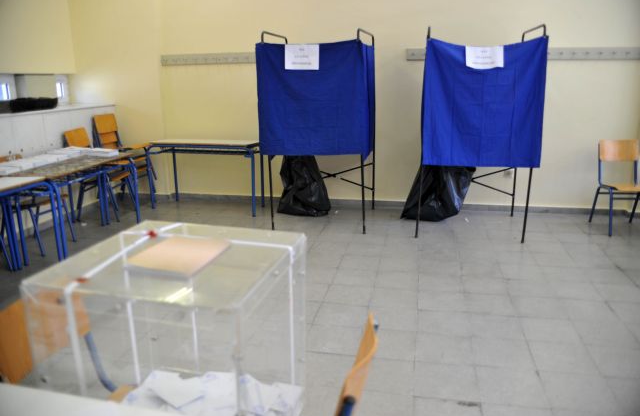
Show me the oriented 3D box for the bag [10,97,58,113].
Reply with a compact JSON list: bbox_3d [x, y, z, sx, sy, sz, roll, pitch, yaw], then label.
[{"bbox_3d":[-3.257,-1.195,5.699,0.260,0.150,0.580,2,15,12],"label":"bag"}]

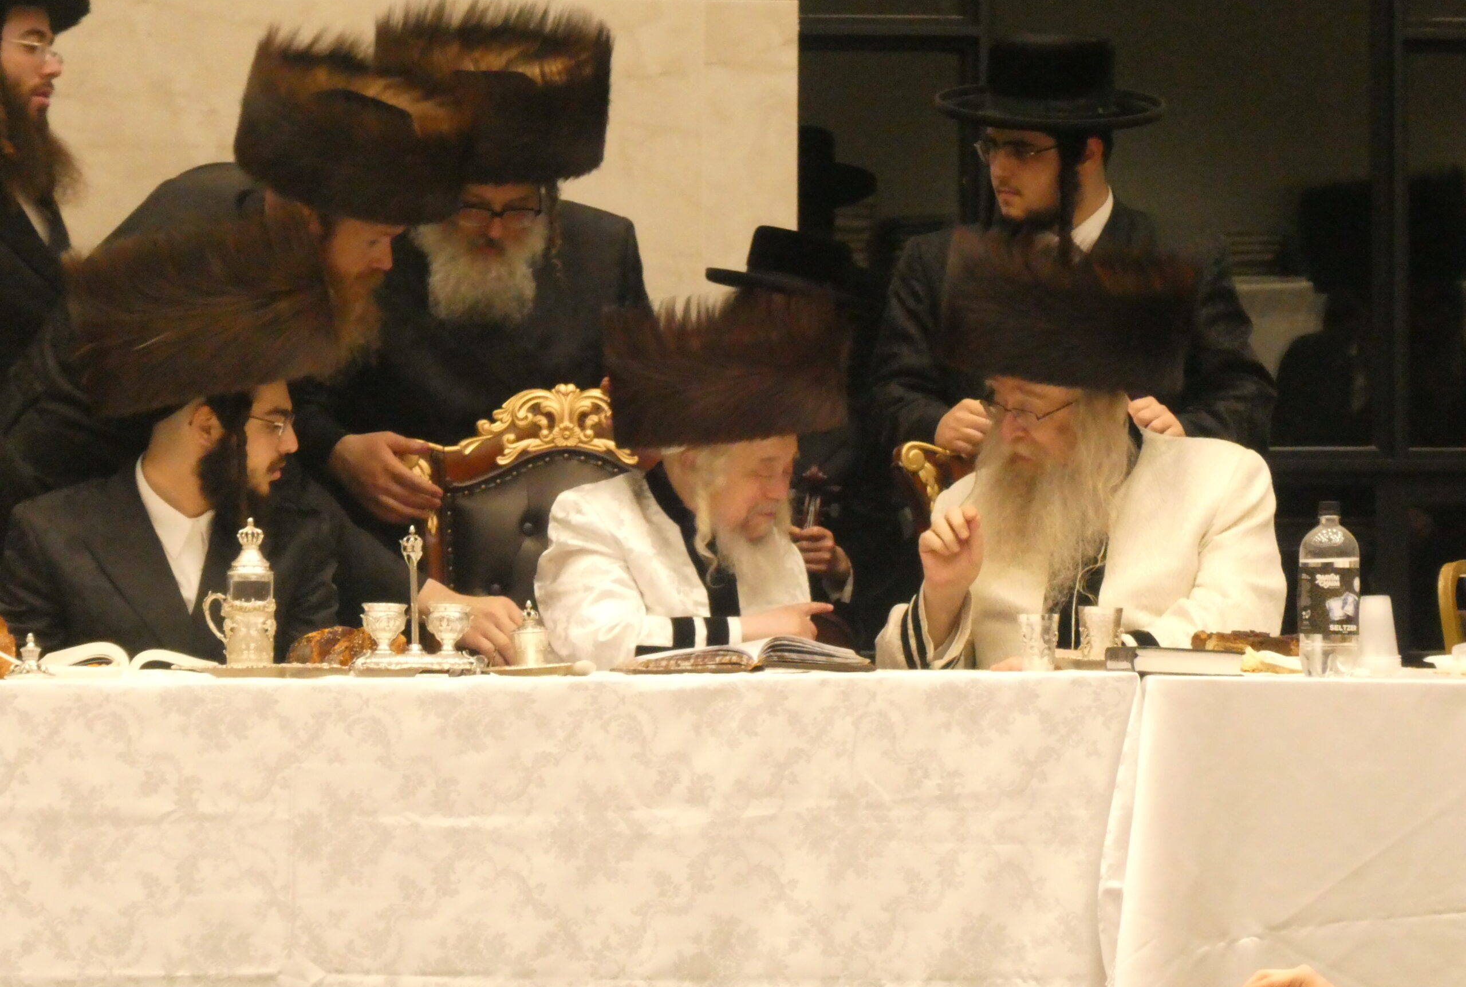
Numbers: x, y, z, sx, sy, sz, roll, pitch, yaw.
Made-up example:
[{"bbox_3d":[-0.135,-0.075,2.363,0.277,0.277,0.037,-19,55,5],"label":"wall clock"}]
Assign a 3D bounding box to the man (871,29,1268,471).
[{"bbox_3d":[0.529,0.152,13.200,0.620,1.737,0.420,0,0,7],"label":"man"}]

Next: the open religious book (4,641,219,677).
[{"bbox_3d":[-0.902,0.240,12.300,0.310,0.048,0.220,0,0,0],"label":"open religious book"}]

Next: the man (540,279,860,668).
[{"bbox_3d":[-0.059,0.357,12.620,0.540,1.326,0.660,0,0,-38],"label":"man"}]

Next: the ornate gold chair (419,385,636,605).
[{"bbox_3d":[-0.257,0.426,12.800,0.580,1.188,0.640,0,0,-2],"label":"ornate gold chair"}]

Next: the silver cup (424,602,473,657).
[{"bbox_3d":[-0.407,0.195,12.150,0.067,0.076,0.067,0,0,0],"label":"silver cup"}]

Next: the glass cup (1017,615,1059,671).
[{"bbox_3d":[0.440,0.215,12.220,0.060,0.084,0.060,0,0,0],"label":"glass cup"}]

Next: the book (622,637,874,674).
[{"bbox_3d":[0.022,0.235,12.350,0.367,0.050,0.250,0,0,0],"label":"book"}]

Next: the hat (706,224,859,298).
[{"bbox_3d":[0.103,-0.351,13.200,0.310,0.120,0.350,10,2,6],"label":"hat"}]

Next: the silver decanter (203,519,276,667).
[{"bbox_3d":[-0.713,0.144,12.220,0.106,0.213,0.078,0,0,0],"label":"silver decanter"}]

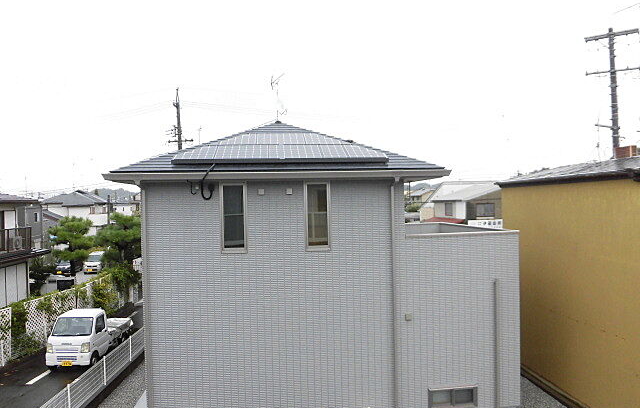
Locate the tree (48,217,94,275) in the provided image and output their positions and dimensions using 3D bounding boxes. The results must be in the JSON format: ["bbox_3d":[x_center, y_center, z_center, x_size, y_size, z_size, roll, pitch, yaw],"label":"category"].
[{"bbox_3d":[-16.522,2.826,29.500,2.900,4.100,2.900,-1,-1,-5],"label":"tree"}]

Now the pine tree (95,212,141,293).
[{"bbox_3d":[-11.071,2.788,24.500,2.900,4.600,2.900,-1,-1,-5],"label":"pine tree"}]

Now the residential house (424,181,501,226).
[{"bbox_3d":[16.075,1.166,45.000,8.200,7.200,9.000,-1,-1,-5],"label":"residential house"}]

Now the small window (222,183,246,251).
[{"bbox_3d":[-1.920,0.292,9.961,0.570,1.550,0.120,-1,-1,-5],"label":"small window"}]

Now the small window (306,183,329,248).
[{"bbox_3d":[-0.046,0.274,10.138,0.550,1.550,0.120,-1,-1,-5],"label":"small window"}]

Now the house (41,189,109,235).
[{"bbox_3d":[-31.830,1.895,58.000,6.800,7.500,6.600,-1,-1,-5],"label":"house"}]

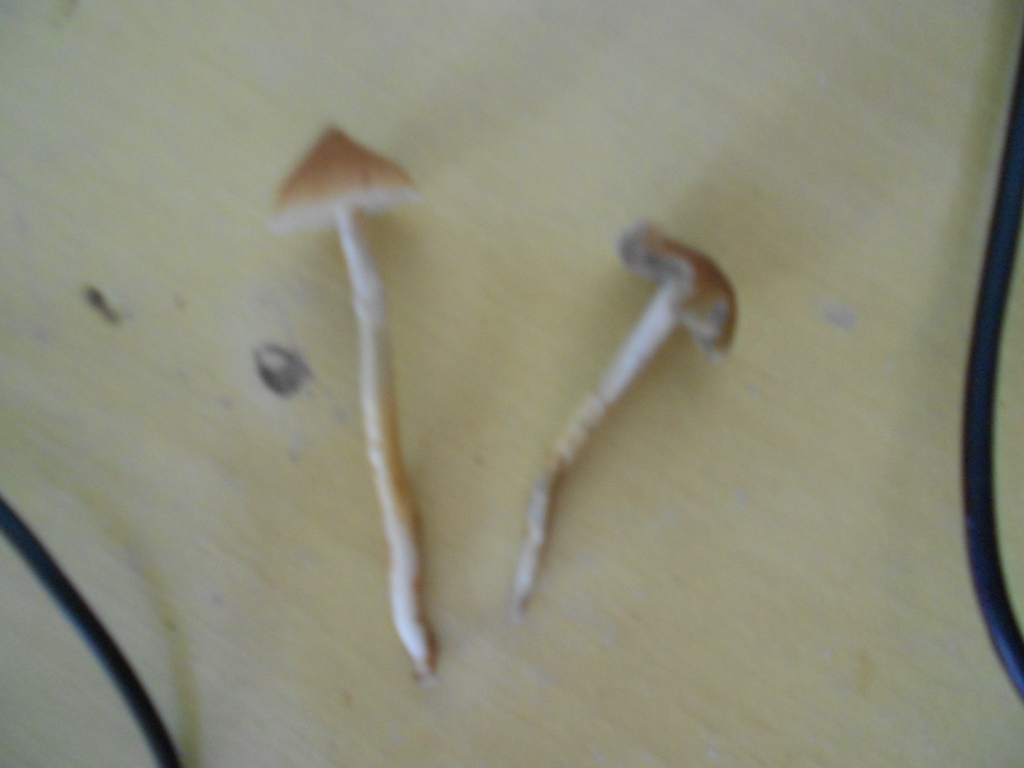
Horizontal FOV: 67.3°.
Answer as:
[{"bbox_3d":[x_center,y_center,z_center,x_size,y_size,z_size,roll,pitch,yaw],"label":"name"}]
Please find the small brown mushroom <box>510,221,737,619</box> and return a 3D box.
[{"bbox_3d":[0.018,0.008,0.134,0.026,0.022,0.072,24,88,4],"label":"small brown mushroom"}]

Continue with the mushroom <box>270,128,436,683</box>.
[{"bbox_3d":[-0.024,0.004,0.134,0.026,0.025,0.098,-8,90,-1],"label":"mushroom"}]

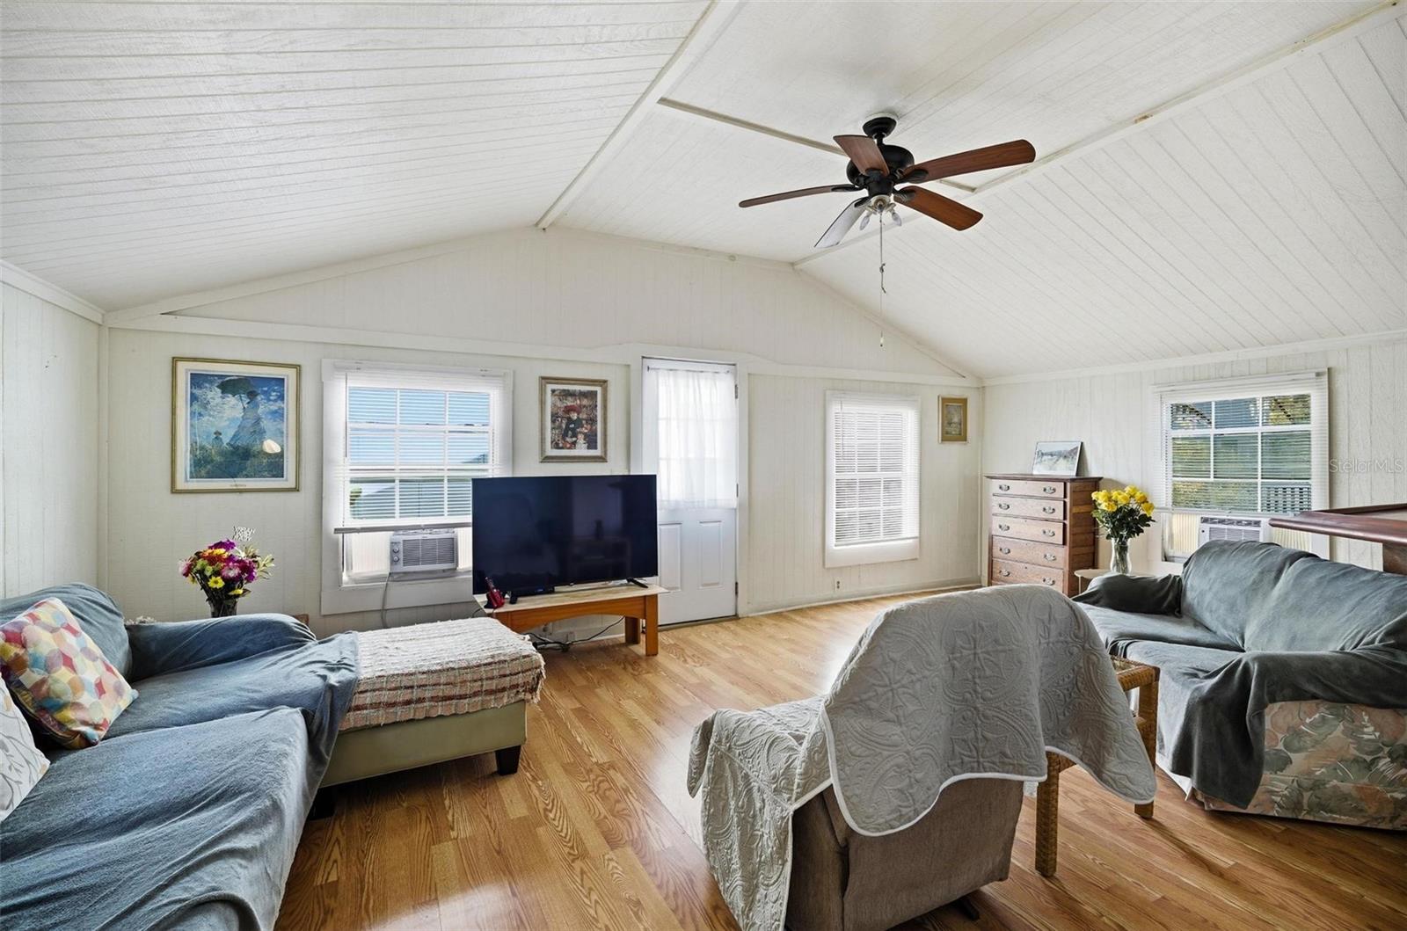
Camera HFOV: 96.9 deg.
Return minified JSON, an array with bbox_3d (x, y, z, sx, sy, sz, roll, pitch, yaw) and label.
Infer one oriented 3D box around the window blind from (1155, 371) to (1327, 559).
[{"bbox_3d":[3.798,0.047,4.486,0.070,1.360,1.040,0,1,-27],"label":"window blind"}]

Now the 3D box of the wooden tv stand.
[{"bbox_3d":[-0.834,1.034,4.032,1.150,0.420,0.550,0,1,-29],"label":"wooden tv stand"}]

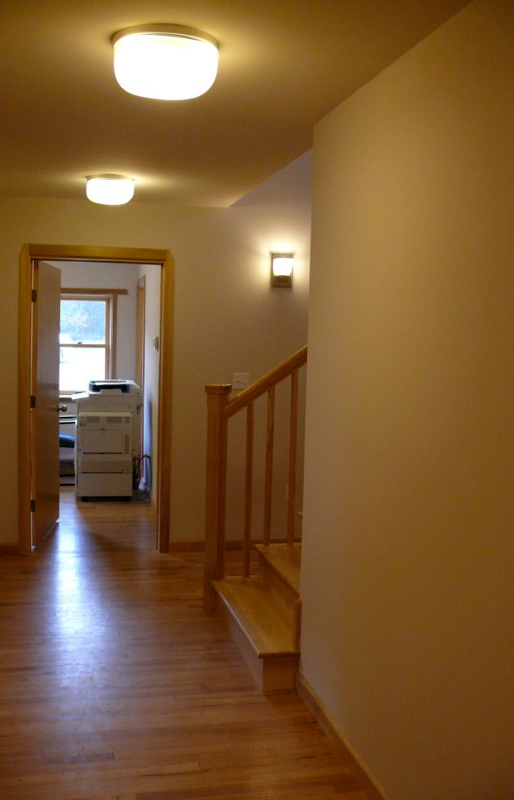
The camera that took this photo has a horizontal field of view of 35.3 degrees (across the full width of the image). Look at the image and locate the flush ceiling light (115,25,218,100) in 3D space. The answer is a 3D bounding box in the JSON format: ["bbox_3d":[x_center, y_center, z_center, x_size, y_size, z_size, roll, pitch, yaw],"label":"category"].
[{"bbox_3d":[-0.279,-1.016,2.460,0.320,0.136,0.320,0,5,-13],"label":"flush ceiling light"}]

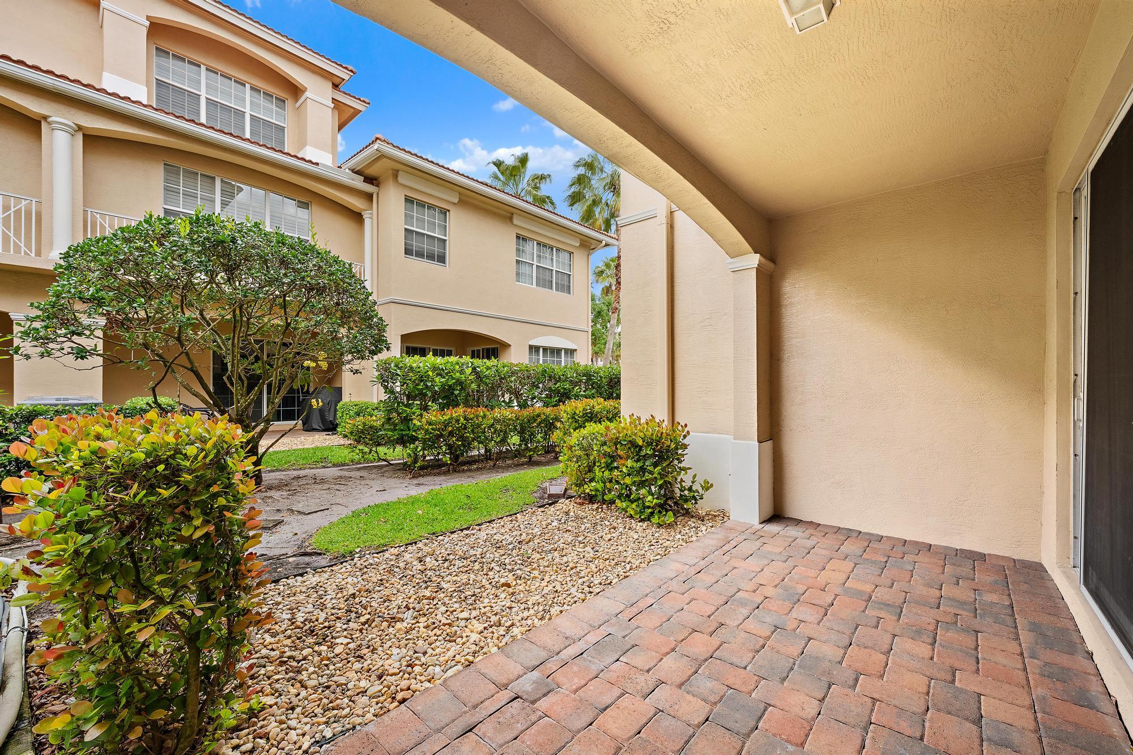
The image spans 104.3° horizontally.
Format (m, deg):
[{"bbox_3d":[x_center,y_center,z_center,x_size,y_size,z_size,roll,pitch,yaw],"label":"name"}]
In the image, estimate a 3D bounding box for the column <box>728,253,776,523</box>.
[{"bbox_3d":[1.761,0.100,4.158,0.290,2.400,0.420,0,0,43],"label":"column"}]

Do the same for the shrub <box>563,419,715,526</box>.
[{"bbox_3d":[0.623,0.870,4.731,1.400,0.920,0.650,0,0,43],"label":"shrub"}]

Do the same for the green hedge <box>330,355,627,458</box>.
[{"bbox_3d":[-0.856,0.500,8.068,1.300,1.660,5.200,0,0,43],"label":"green hedge"}]

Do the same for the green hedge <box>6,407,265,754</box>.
[{"bbox_3d":[-1.823,0.770,1.858,1.300,1.120,0.650,0,0,43],"label":"green hedge"}]

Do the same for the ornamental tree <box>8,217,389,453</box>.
[{"bbox_3d":[-4.030,-0.350,5.410,3.500,3.360,3.500,0,0,0],"label":"ornamental tree"}]

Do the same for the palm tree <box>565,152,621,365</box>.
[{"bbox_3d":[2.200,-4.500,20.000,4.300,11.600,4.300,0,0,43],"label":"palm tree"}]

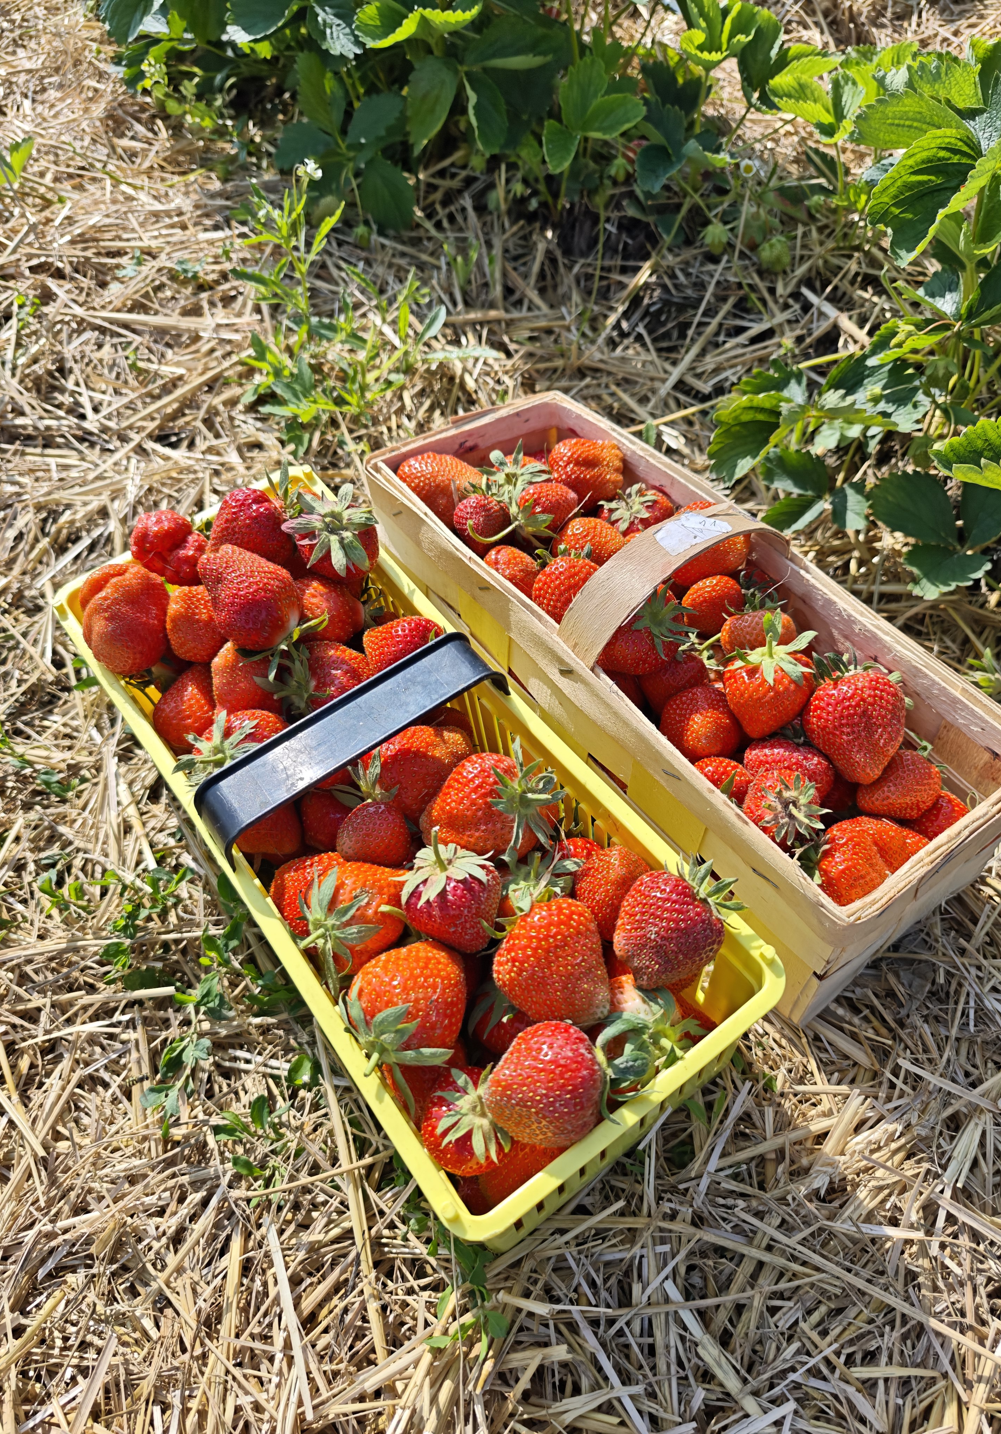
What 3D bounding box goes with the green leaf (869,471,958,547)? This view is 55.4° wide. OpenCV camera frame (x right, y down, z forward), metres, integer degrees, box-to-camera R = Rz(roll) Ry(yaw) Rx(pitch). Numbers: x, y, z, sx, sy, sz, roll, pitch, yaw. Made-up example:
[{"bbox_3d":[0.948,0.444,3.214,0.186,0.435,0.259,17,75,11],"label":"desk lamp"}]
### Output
[{"bbox_3d":[0.260,-0.131,0.600,0.048,0.012,0.063,-40,68,-17],"label":"green leaf"}]

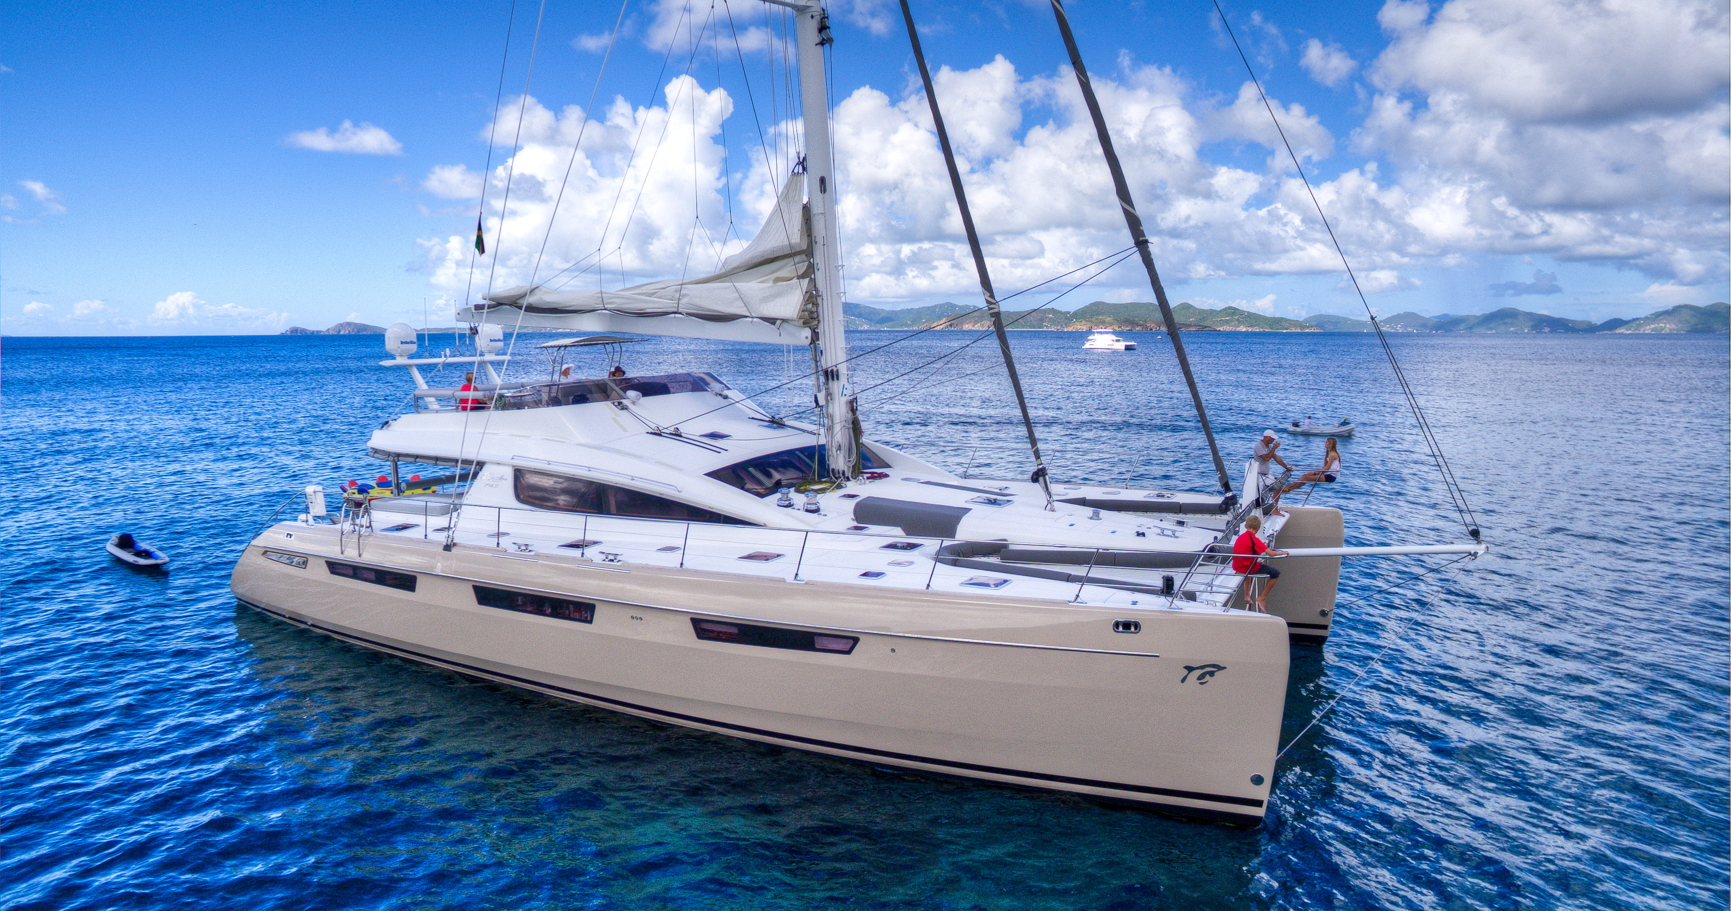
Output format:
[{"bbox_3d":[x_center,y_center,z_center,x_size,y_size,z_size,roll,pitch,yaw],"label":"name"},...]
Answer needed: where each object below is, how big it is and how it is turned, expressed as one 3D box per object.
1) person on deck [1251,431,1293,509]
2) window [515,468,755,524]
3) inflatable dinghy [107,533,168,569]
[{"bbox_3d":[7.554,0.324,18.522,0.700,1.600,0.530,6,9,39],"label":"person on deck"},{"bbox_3d":[-4.043,0.735,17.243,5.400,0.680,0.350,4,8,28],"label":"window"},{"bbox_3d":[-19.545,2.474,26.990,2.600,0.680,1.000,5,9,37],"label":"inflatable dinghy"}]

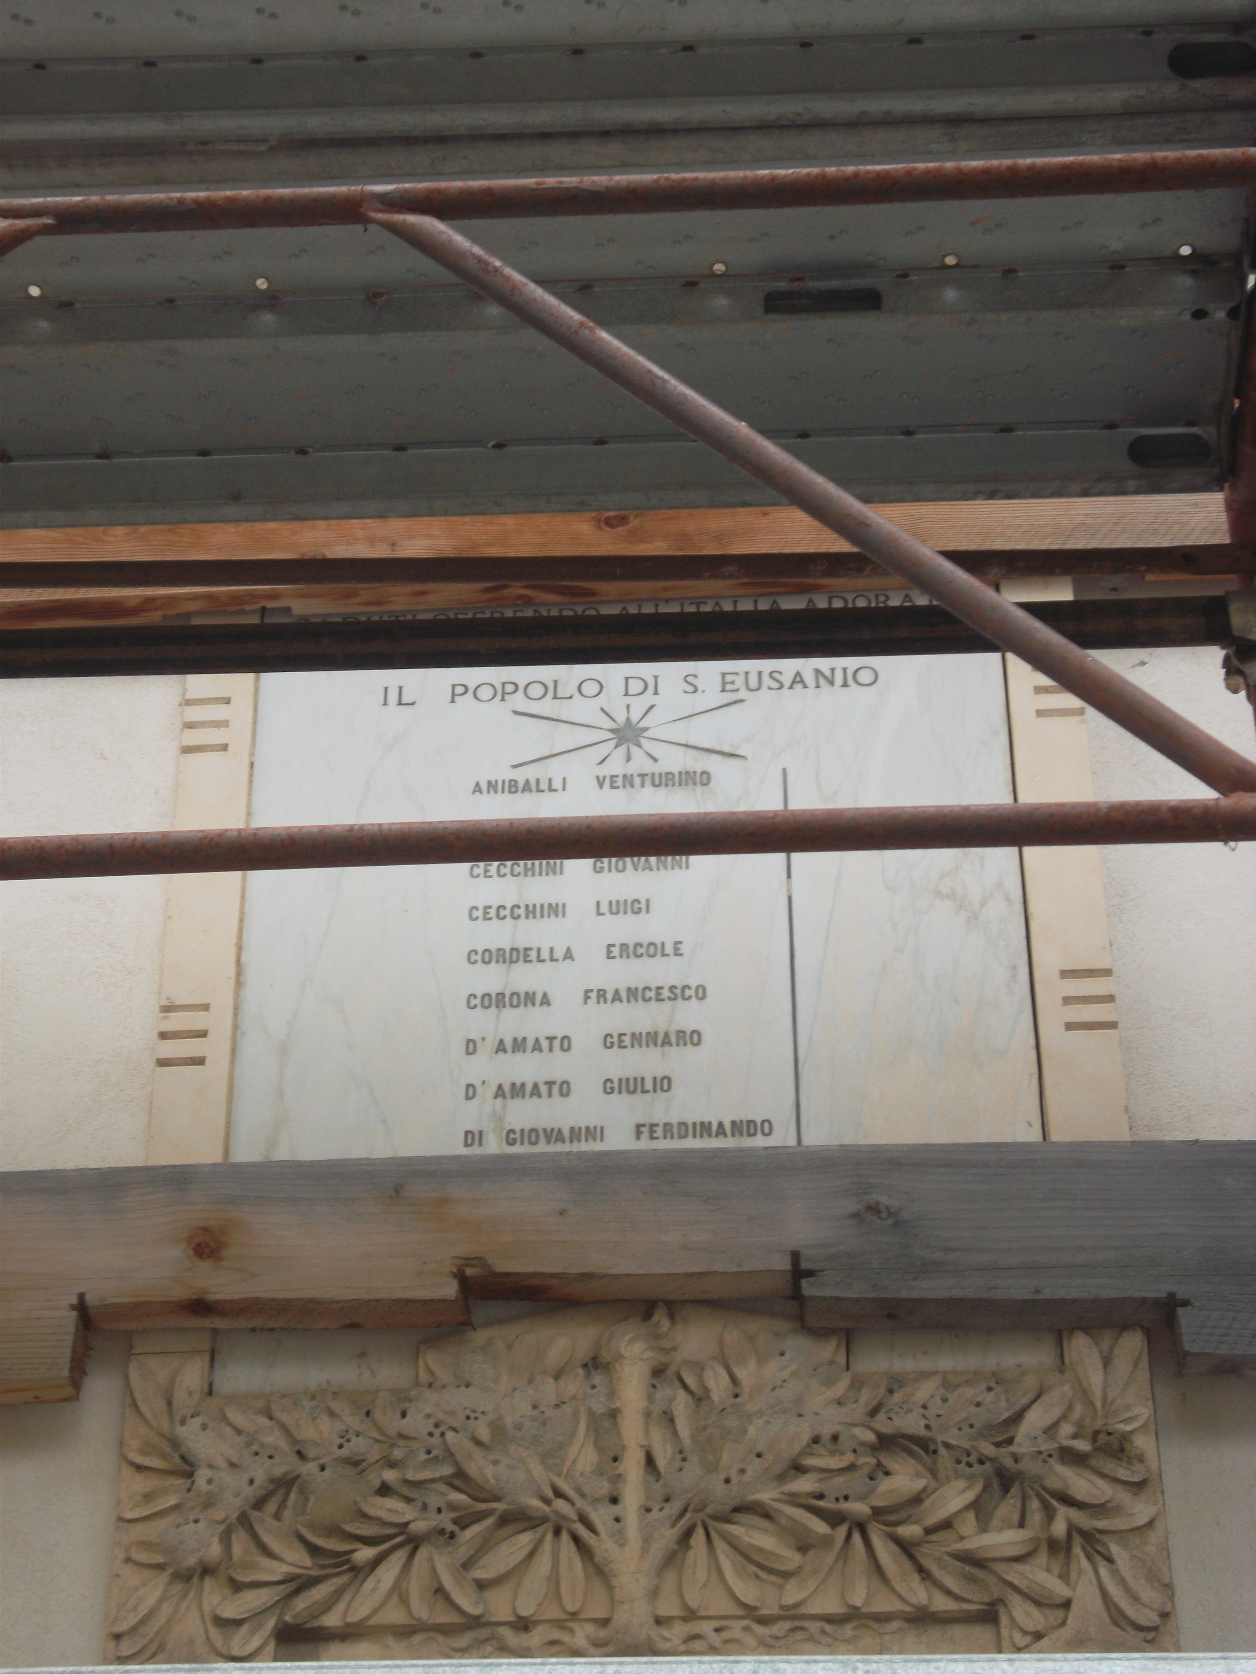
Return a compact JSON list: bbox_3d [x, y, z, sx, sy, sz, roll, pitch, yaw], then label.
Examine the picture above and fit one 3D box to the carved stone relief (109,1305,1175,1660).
[{"bbox_3d":[0.009,0.614,3.879,0.976,0.439,0.120,-2,-39,2],"label":"carved stone relief"}]

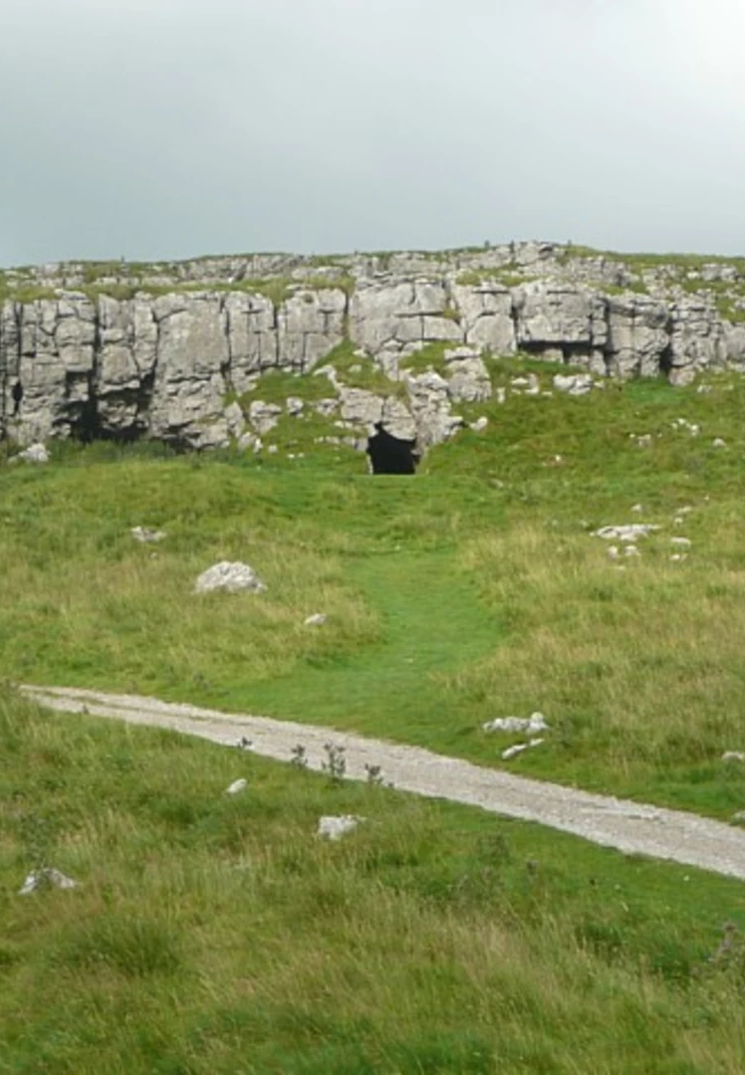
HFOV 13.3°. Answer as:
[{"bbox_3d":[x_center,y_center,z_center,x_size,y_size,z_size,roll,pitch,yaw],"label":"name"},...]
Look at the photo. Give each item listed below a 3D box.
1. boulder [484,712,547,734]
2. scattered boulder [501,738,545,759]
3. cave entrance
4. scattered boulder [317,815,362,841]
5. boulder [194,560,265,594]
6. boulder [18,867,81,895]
[{"bbox_3d":[2.553,3.333,57.000,1.161,0.388,0.639,0,1,0],"label":"boulder"},{"bbox_3d":[2.541,3.575,54.000,0.740,0.368,0.481,0,1,0],"label":"scattered boulder"},{"bbox_3d":[0.708,-3.068,112.000,1.849,1.717,1.294,0,1,0],"label":"cave entrance"},{"bbox_3d":[-0.435,3.835,42.000,0.590,0.329,0.443,0,1,0],"label":"scattered boulder"},{"bbox_3d":[-3.672,1.022,82.000,1.843,0.838,1.382,0,1,0],"label":"boulder"},{"bbox_3d":[-3.654,3.882,36.000,0.695,0.307,0.487,0,1,0],"label":"boulder"}]

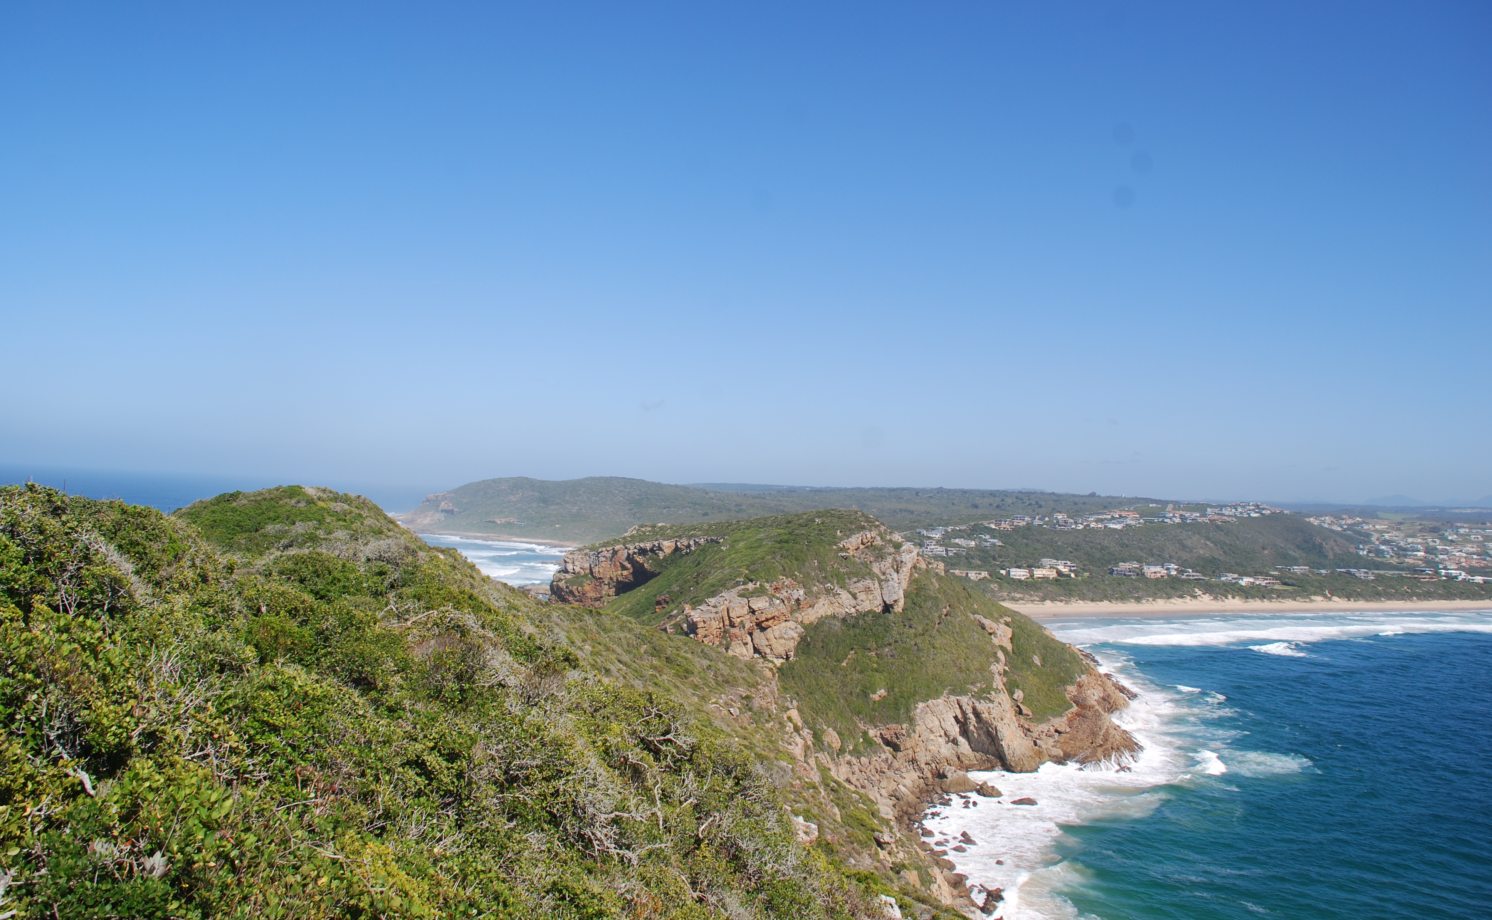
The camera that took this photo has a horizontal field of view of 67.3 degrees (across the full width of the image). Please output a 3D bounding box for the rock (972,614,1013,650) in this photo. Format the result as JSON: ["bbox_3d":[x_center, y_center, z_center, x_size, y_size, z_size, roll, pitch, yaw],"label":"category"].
[{"bbox_3d":[88.670,61.670,402.000,13.800,11.300,10.500,3,-2,12],"label":"rock"}]

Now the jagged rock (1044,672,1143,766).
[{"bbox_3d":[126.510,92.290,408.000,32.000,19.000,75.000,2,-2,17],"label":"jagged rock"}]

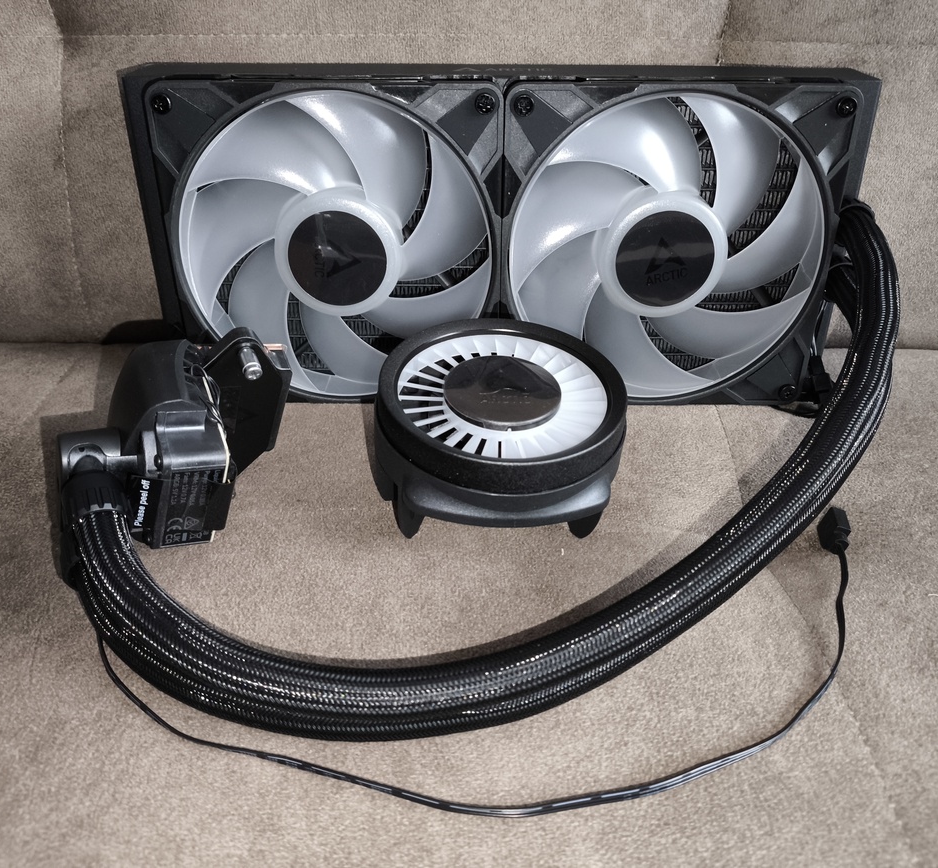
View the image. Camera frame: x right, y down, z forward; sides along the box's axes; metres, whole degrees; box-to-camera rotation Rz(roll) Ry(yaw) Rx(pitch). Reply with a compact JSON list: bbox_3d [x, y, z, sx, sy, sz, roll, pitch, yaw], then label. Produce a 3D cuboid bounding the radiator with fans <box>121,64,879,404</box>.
[{"bbox_3d":[0.014,-0.089,0.383,0.315,0.139,0.064,0,30,0],"label":"radiator with fans"}]

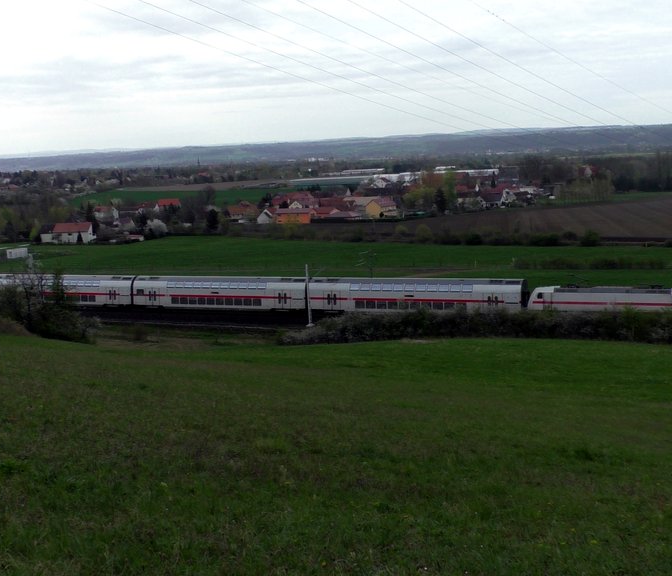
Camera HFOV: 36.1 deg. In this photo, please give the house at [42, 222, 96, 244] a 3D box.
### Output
[{"bbox_3d":[-99.480,-20.380,383.000,17.800,7.400,8.500,-3,8,4],"label":"house"}]

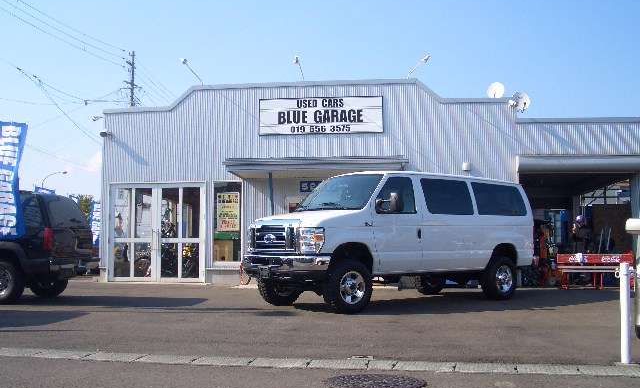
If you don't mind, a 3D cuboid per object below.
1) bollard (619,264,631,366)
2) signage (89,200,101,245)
[{"bbox_3d":[2.593,1.014,5.490,0.080,0.850,0.080,1,-5,0],"label":"bollard"},{"bbox_3d":[-8.538,1.159,25.000,0.600,1.800,0.050,0,-5,-3],"label":"signage"}]

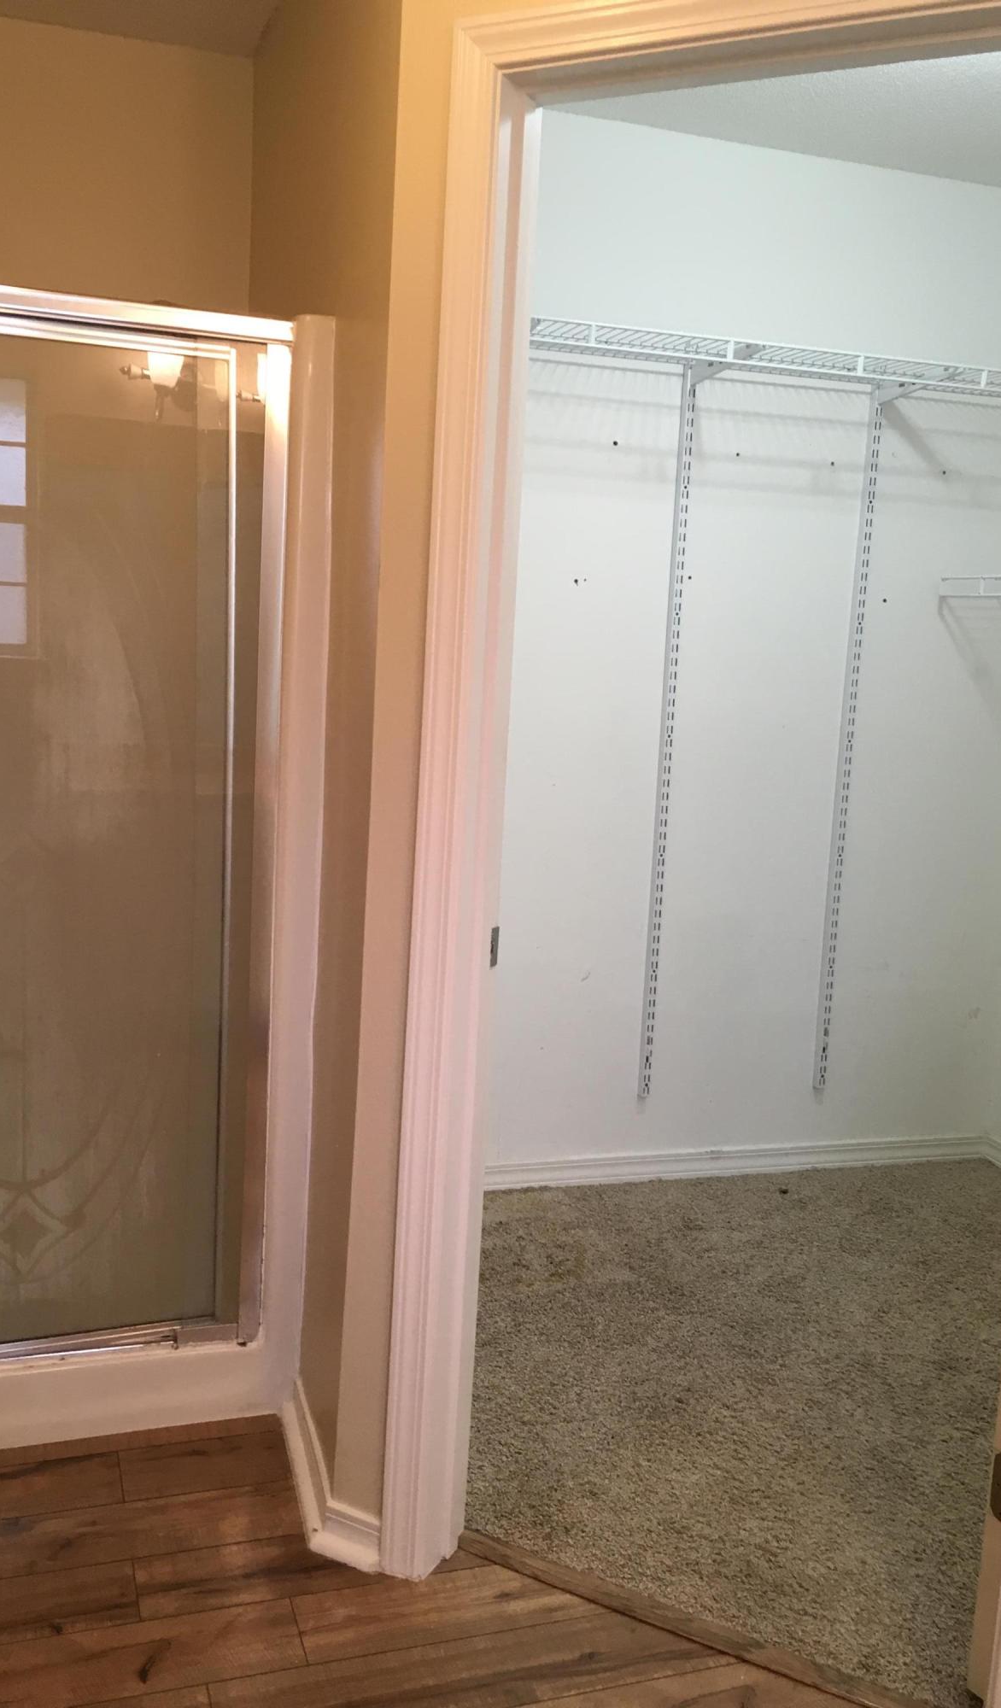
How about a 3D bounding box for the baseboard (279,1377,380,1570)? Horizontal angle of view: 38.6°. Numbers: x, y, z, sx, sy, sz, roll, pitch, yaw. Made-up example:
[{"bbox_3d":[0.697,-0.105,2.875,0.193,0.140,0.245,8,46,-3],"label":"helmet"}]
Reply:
[{"bbox_3d":[-0.283,0.981,2.280,0.107,0.073,0.437,-1,11,-22],"label":"baseboard"}]

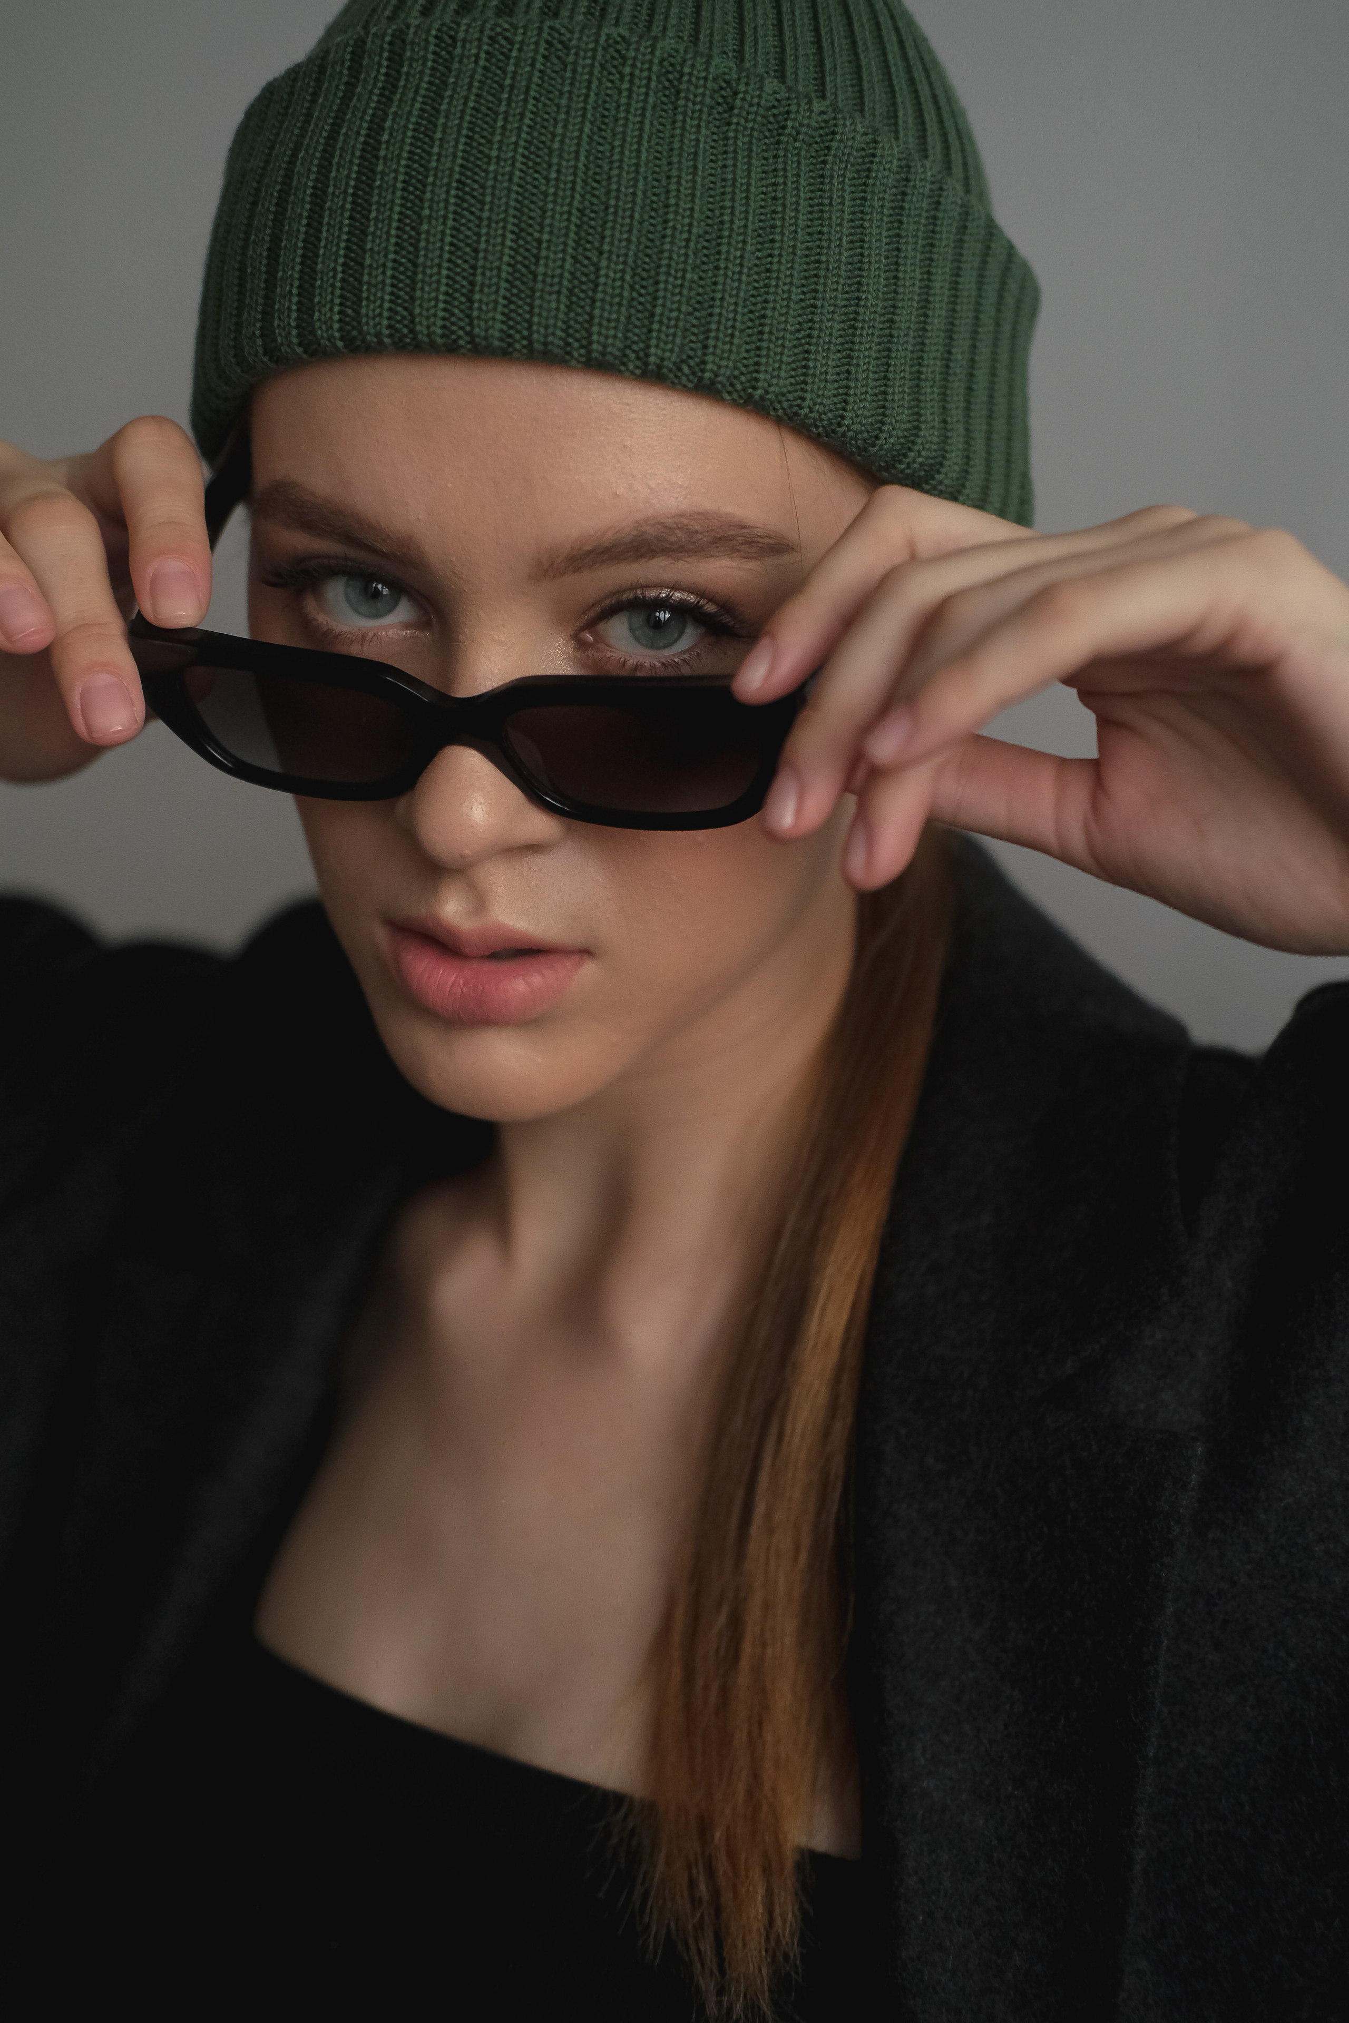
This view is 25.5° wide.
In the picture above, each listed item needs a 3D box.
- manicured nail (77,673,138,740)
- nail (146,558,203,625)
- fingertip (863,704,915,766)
[{"bbox_3d":[-0.110,-0.059,0.580,0.011,0.013,0.003,-12,-5,-12],"label":"manicured nail"},{"bbox_3d":[-0.098,-0.083,0.588,0.010,0.012,0.003,-3,-6,-15],"label":"nail"},{"bbox_3d":[0.038,-0.049,0.527,0.008,0.011,0.005,49,7,36],"label":"fingertip"}]

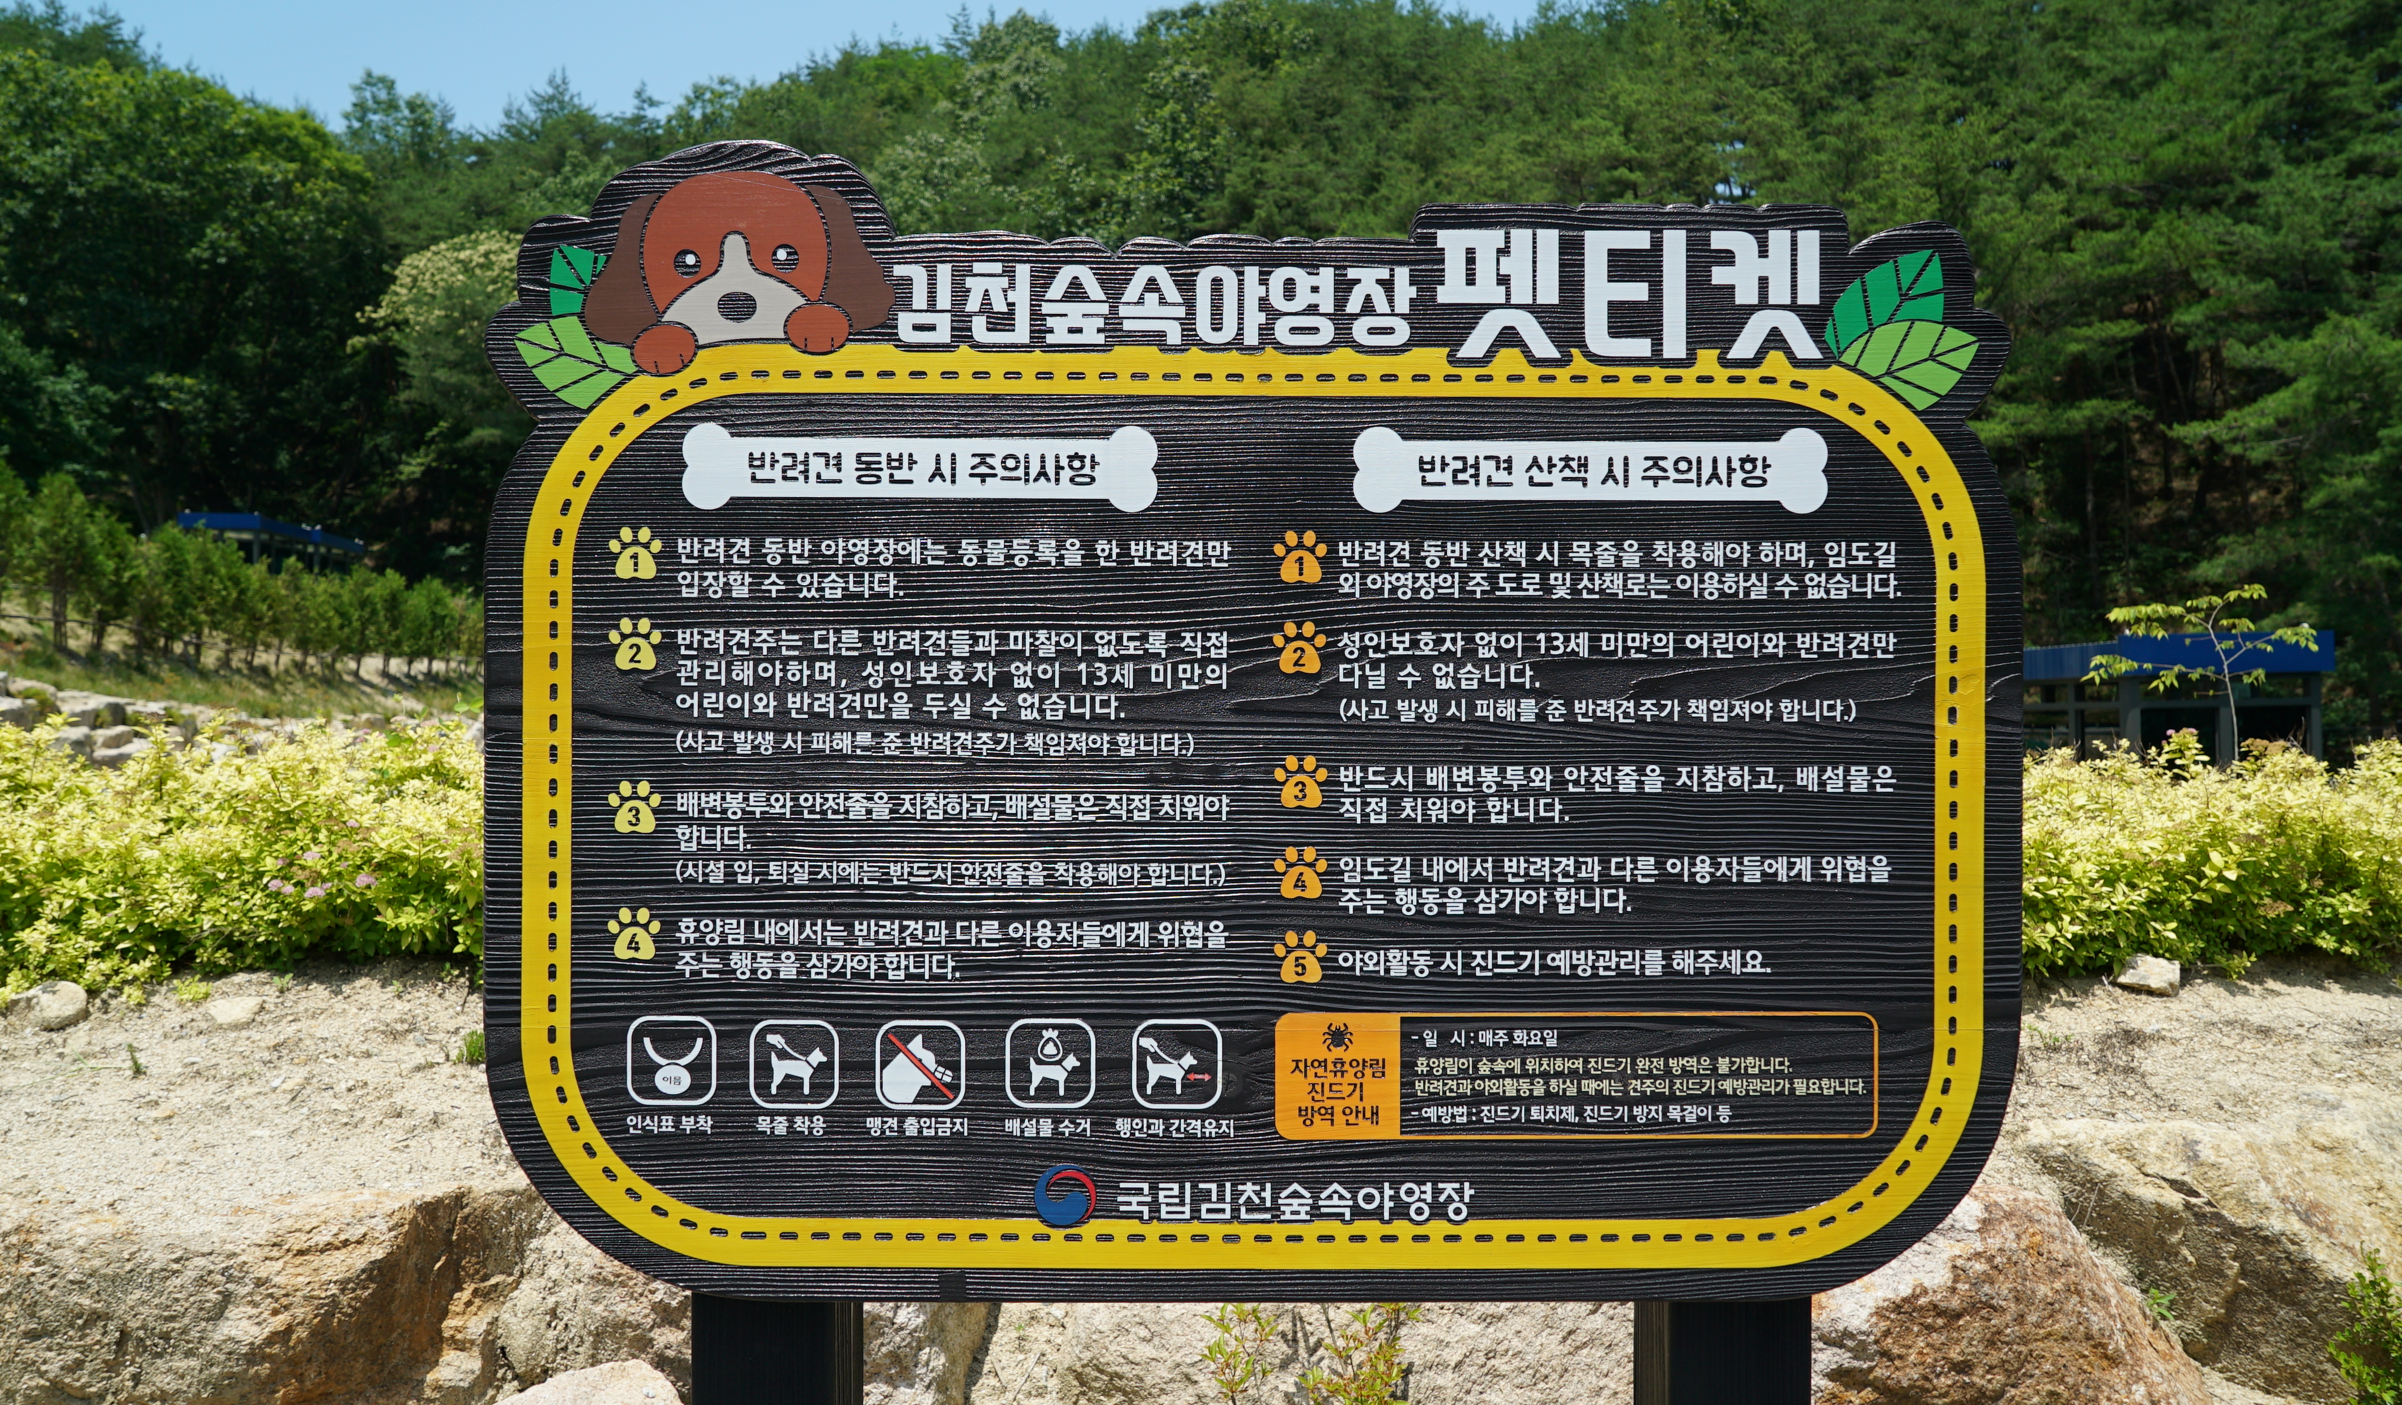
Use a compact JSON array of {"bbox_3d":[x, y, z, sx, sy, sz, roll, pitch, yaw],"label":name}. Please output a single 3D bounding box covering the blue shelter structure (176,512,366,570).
[{"bbox_3d":[-48.186,-7.537,83.473,4.300,3.200,11.500,-1,-1,-8],"label":"blue shelter structure"}]

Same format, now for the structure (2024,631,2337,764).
[{"bbox_3d":[18.358,0.417,31.329,3.850,3.200,5.800,-1,-1,1],"label":"structure"}]

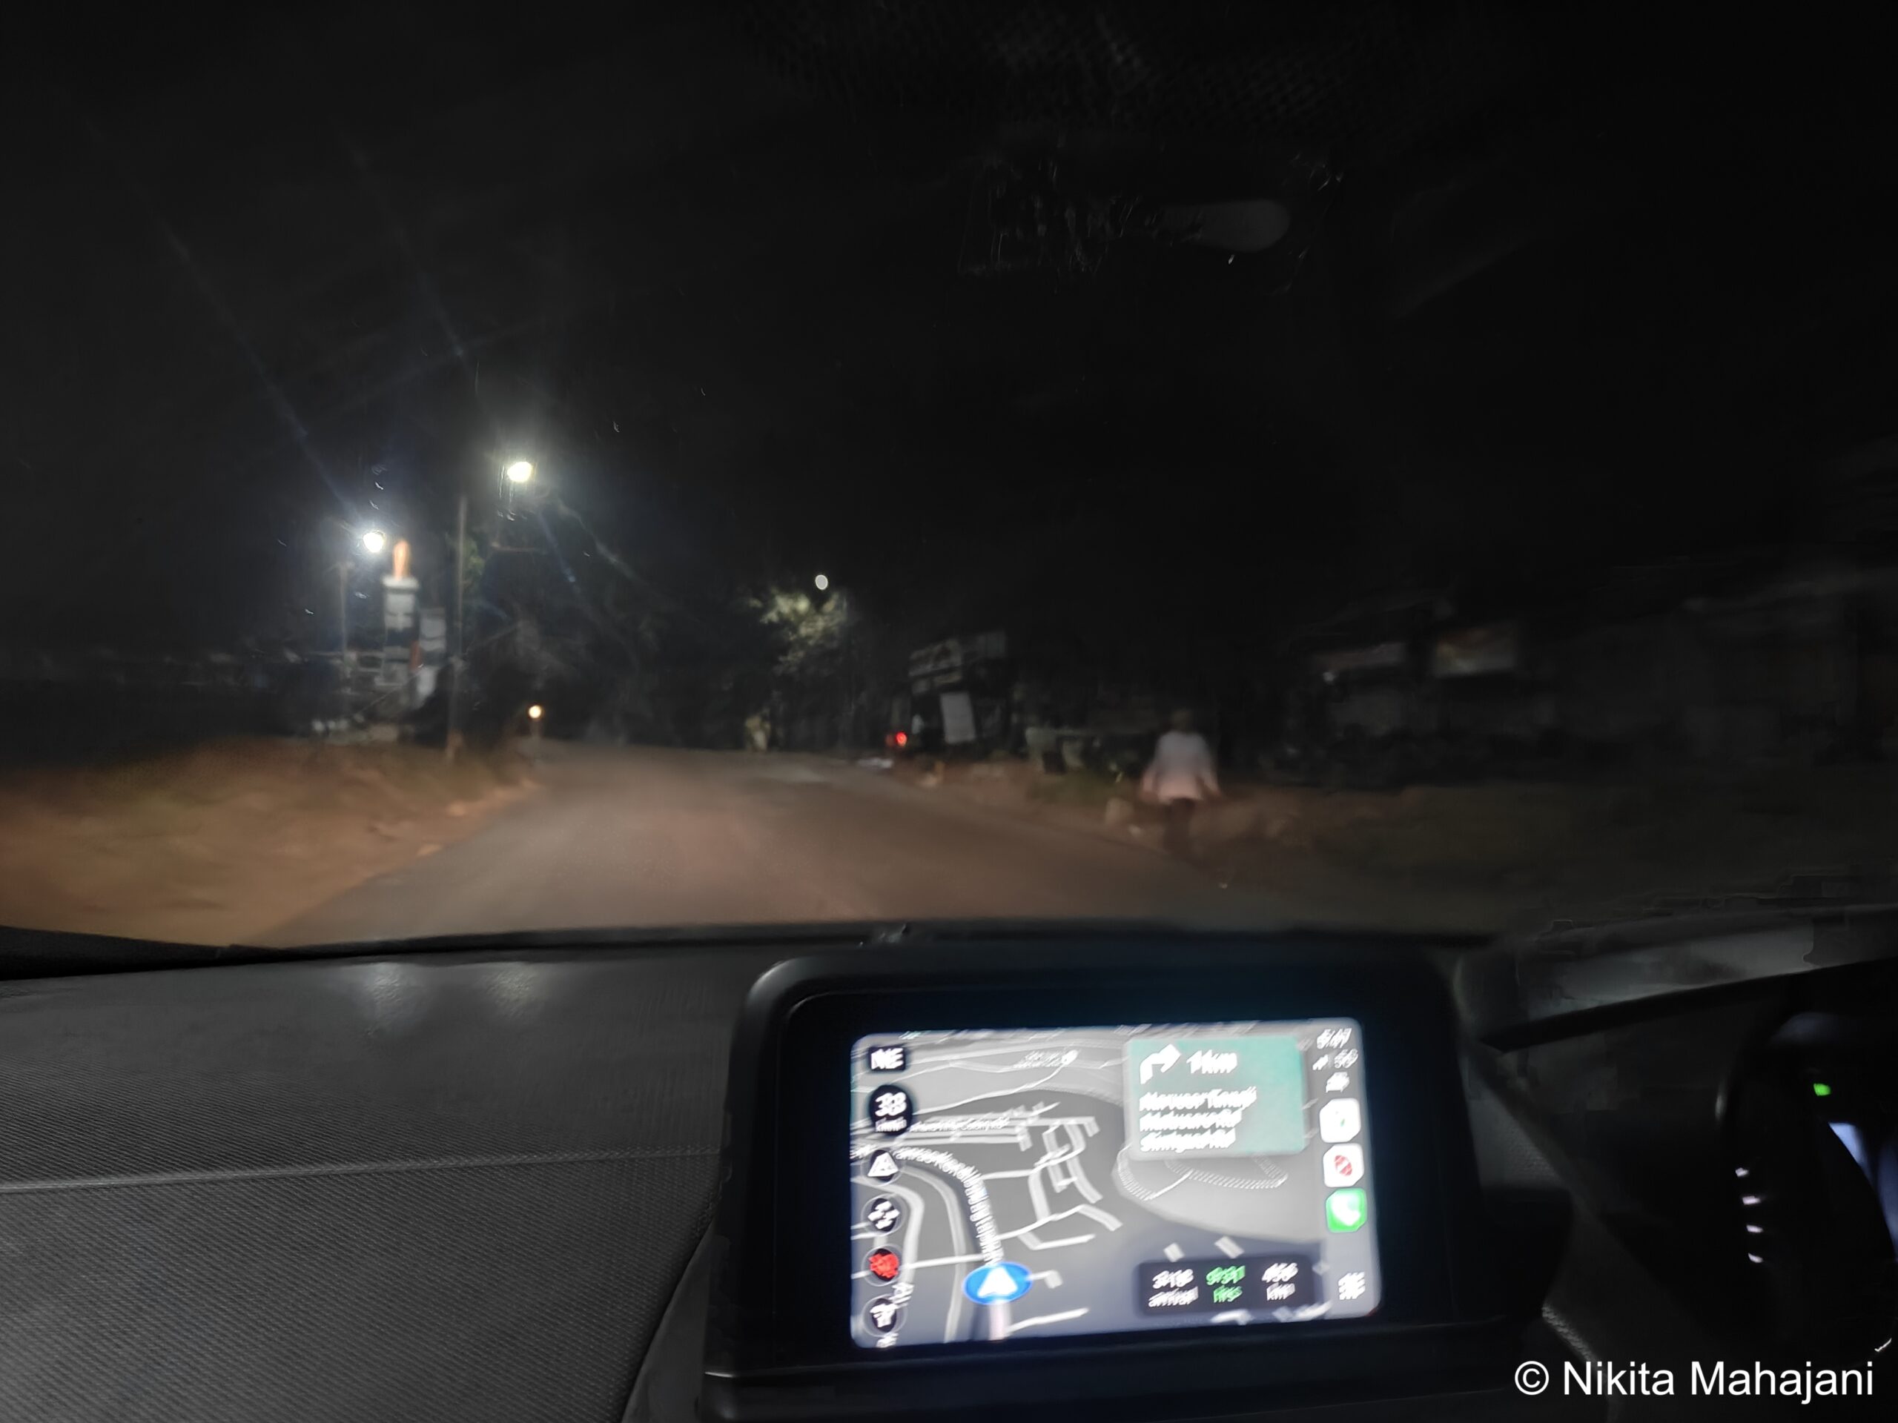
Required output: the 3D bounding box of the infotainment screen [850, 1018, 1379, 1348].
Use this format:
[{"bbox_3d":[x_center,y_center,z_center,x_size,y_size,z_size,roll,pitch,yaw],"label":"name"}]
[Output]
[{"bbox_3d":[0.055,0.158,0.452,0.177,0.100,0.020,0,-6,-6],"label":"infotainment screen"}]

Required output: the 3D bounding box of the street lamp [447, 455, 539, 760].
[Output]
[{"bbox_3d":[-10.254,-2.327,29.500,1.900,6.850,0.350,1,-1,-6],"label":"street lamp"}]

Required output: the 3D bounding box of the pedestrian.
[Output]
[{"bbox_3d":[2.522,0.781,14.300,0.720,1.650,0.420,1,-1,-9],"label":"pedestrian"}]

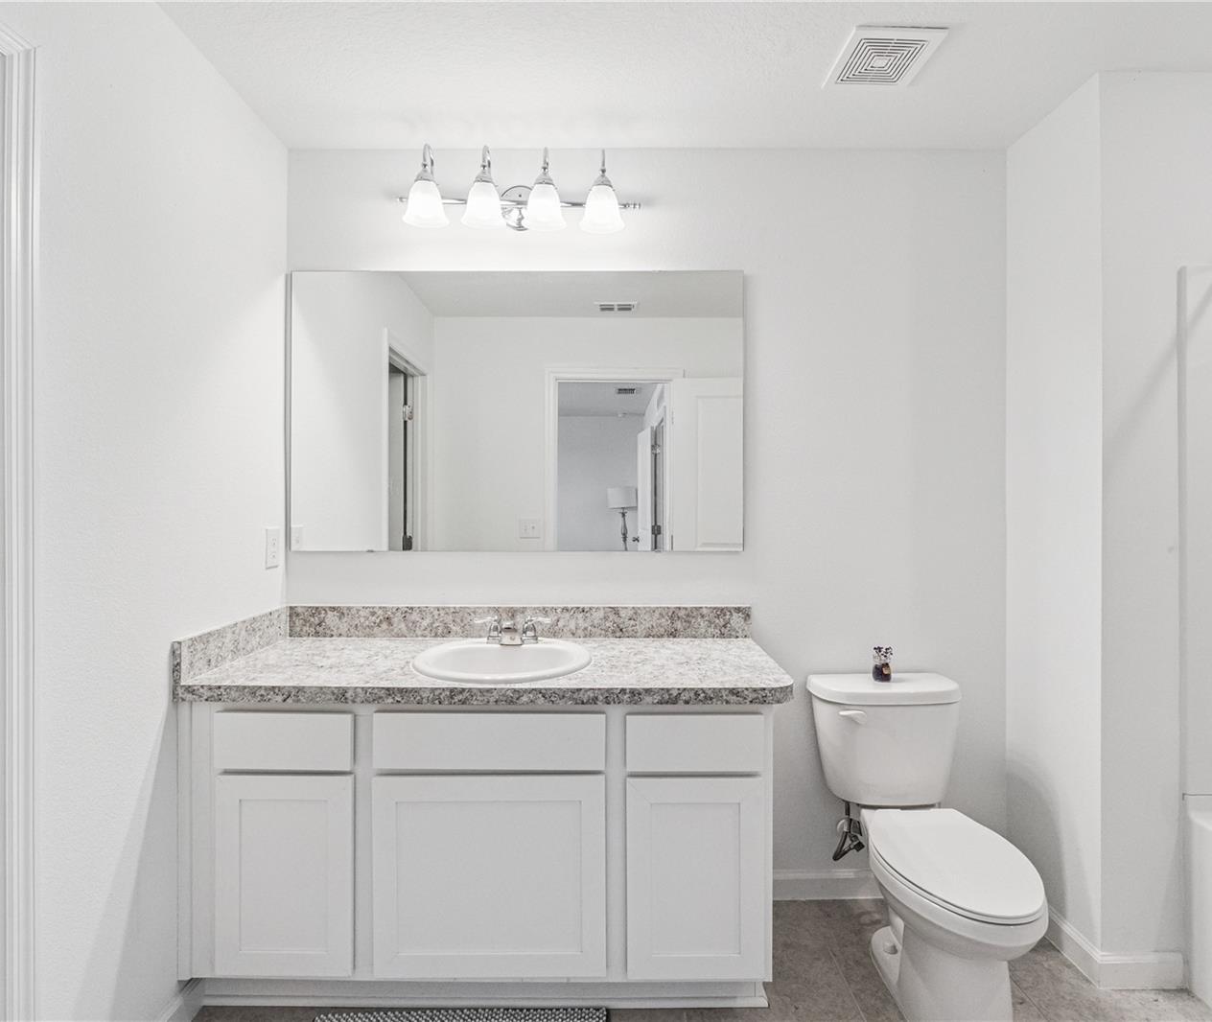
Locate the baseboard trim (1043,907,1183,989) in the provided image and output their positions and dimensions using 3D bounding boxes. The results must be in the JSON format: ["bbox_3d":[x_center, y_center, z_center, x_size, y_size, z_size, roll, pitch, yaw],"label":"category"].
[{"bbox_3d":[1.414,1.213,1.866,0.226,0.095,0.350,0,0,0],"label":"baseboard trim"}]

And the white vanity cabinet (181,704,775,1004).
[{"bbox_3d":[-0.316,0.861,1.811,1.450,0.800,0.552,0,0,0],"label":"white vanity cabinet"}]

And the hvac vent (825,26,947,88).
[{"bbox_3d":[0.717,-1.170,1.655,0.232,0.020,0.232,0,0,0],"label":"hvac vent"}]

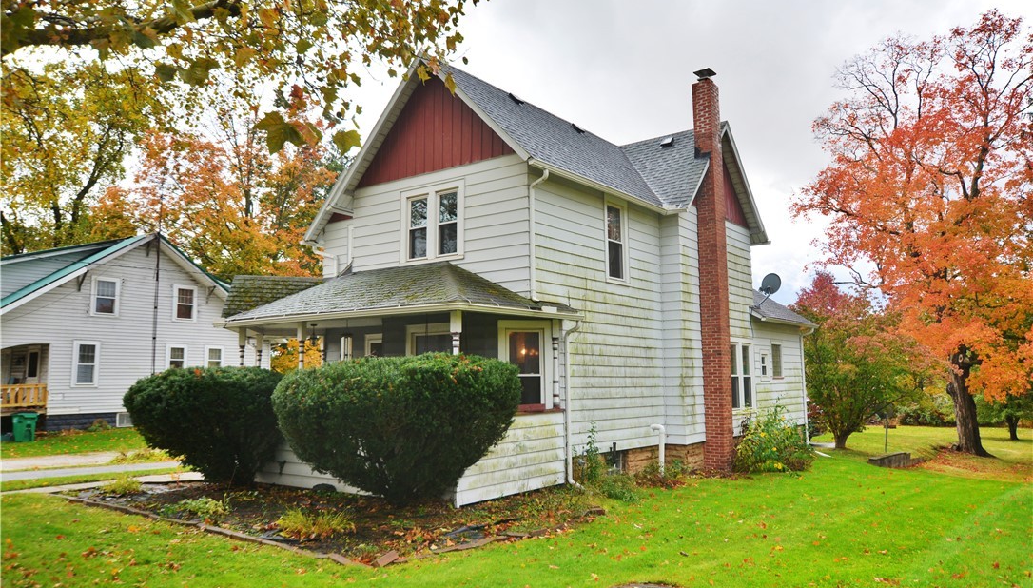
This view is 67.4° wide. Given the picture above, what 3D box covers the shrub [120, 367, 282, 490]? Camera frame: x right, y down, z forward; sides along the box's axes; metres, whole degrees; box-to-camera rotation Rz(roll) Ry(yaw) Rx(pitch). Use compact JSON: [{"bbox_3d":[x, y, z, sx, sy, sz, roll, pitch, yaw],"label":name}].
[{"bbox_3d":[-5.304,2.252,13.150,2.650,2.000,2.450,-5,-8,36],"label":"shrub"}]

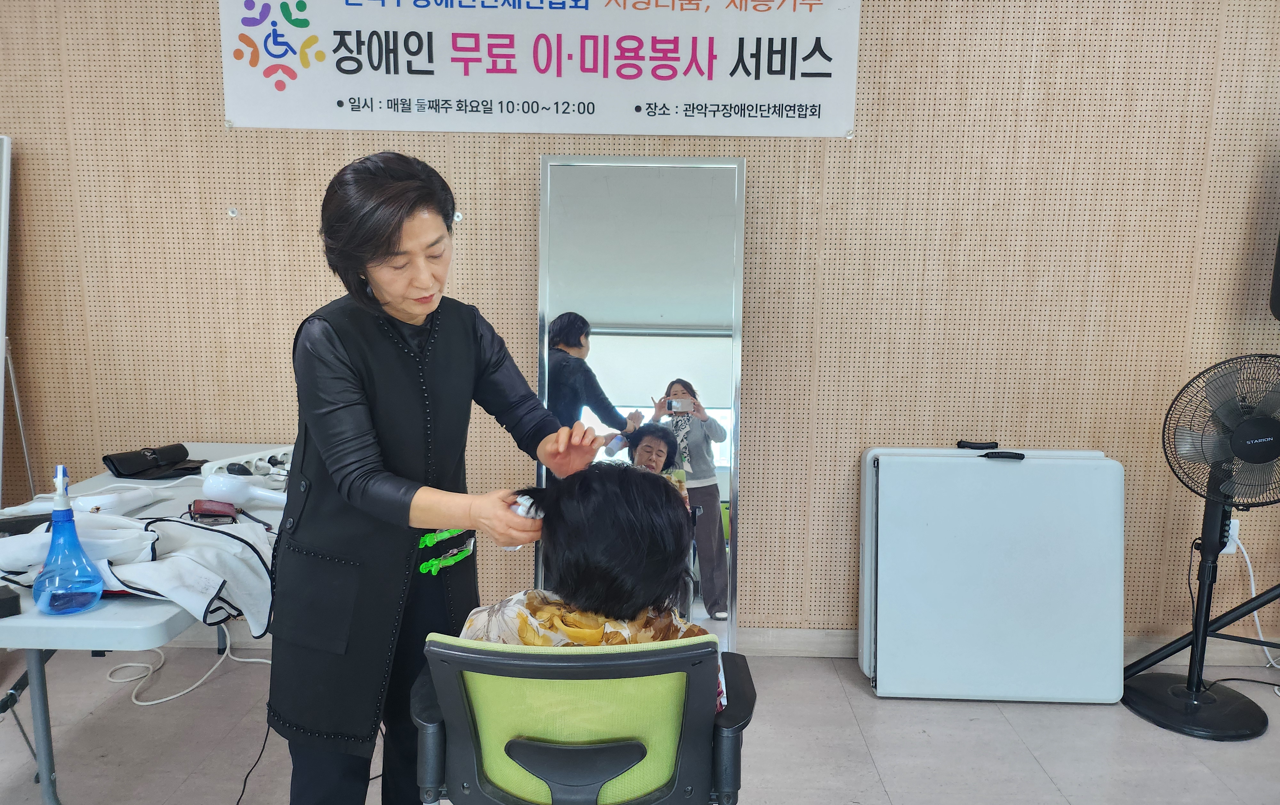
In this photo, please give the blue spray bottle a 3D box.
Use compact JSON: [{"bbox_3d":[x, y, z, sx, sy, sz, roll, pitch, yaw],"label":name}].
[{"bbox_3d":[-1.026,0.239,1.580,0.107,0.262,0.110,-4,10,-24],"label":"blue spray bottle"}]

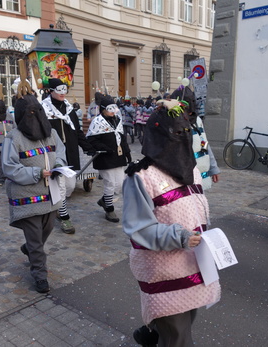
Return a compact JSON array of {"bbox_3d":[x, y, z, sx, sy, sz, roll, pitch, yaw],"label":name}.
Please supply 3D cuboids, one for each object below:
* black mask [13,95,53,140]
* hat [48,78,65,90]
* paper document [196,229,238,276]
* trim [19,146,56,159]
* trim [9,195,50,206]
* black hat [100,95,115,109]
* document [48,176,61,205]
[{"bbox_3d":[-0.894,-0.496,3.600,0.280,0.400,0.310,-8,11,-42],"label":"black mask"},{"bbox_3d":[-0.904,-1.048,4.780,0.190,0.160,0.220,-9,12,-44],"label":"hat"},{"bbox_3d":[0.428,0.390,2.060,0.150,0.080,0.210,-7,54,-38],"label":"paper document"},{"bbox_3d":[-0.833,-0.183,3.500,0.360,0.060,0.080,-14,14,-35],"label":"trim"},{"bbox_3d":[-0.906,0.236,3.560,0.410,0.060,0.090,-8,11,-36],"label":"trim"},{"bbox_3d":[-0.350,-0.957,5.400,0.220,0.170,0.180,7,12,43],"label":"black hat"},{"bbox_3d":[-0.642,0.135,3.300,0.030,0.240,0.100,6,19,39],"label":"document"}]

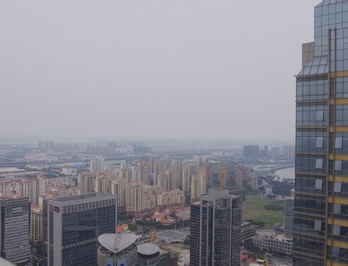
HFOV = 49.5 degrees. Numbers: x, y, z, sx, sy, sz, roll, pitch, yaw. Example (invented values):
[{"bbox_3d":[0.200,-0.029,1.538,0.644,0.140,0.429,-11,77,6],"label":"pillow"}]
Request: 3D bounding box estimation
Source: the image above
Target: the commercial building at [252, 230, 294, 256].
[{"bbox_3d":[134.000,144.180,490.000,52.000,15.500,42.000,0,-1,22],"label":"commercial building"}]

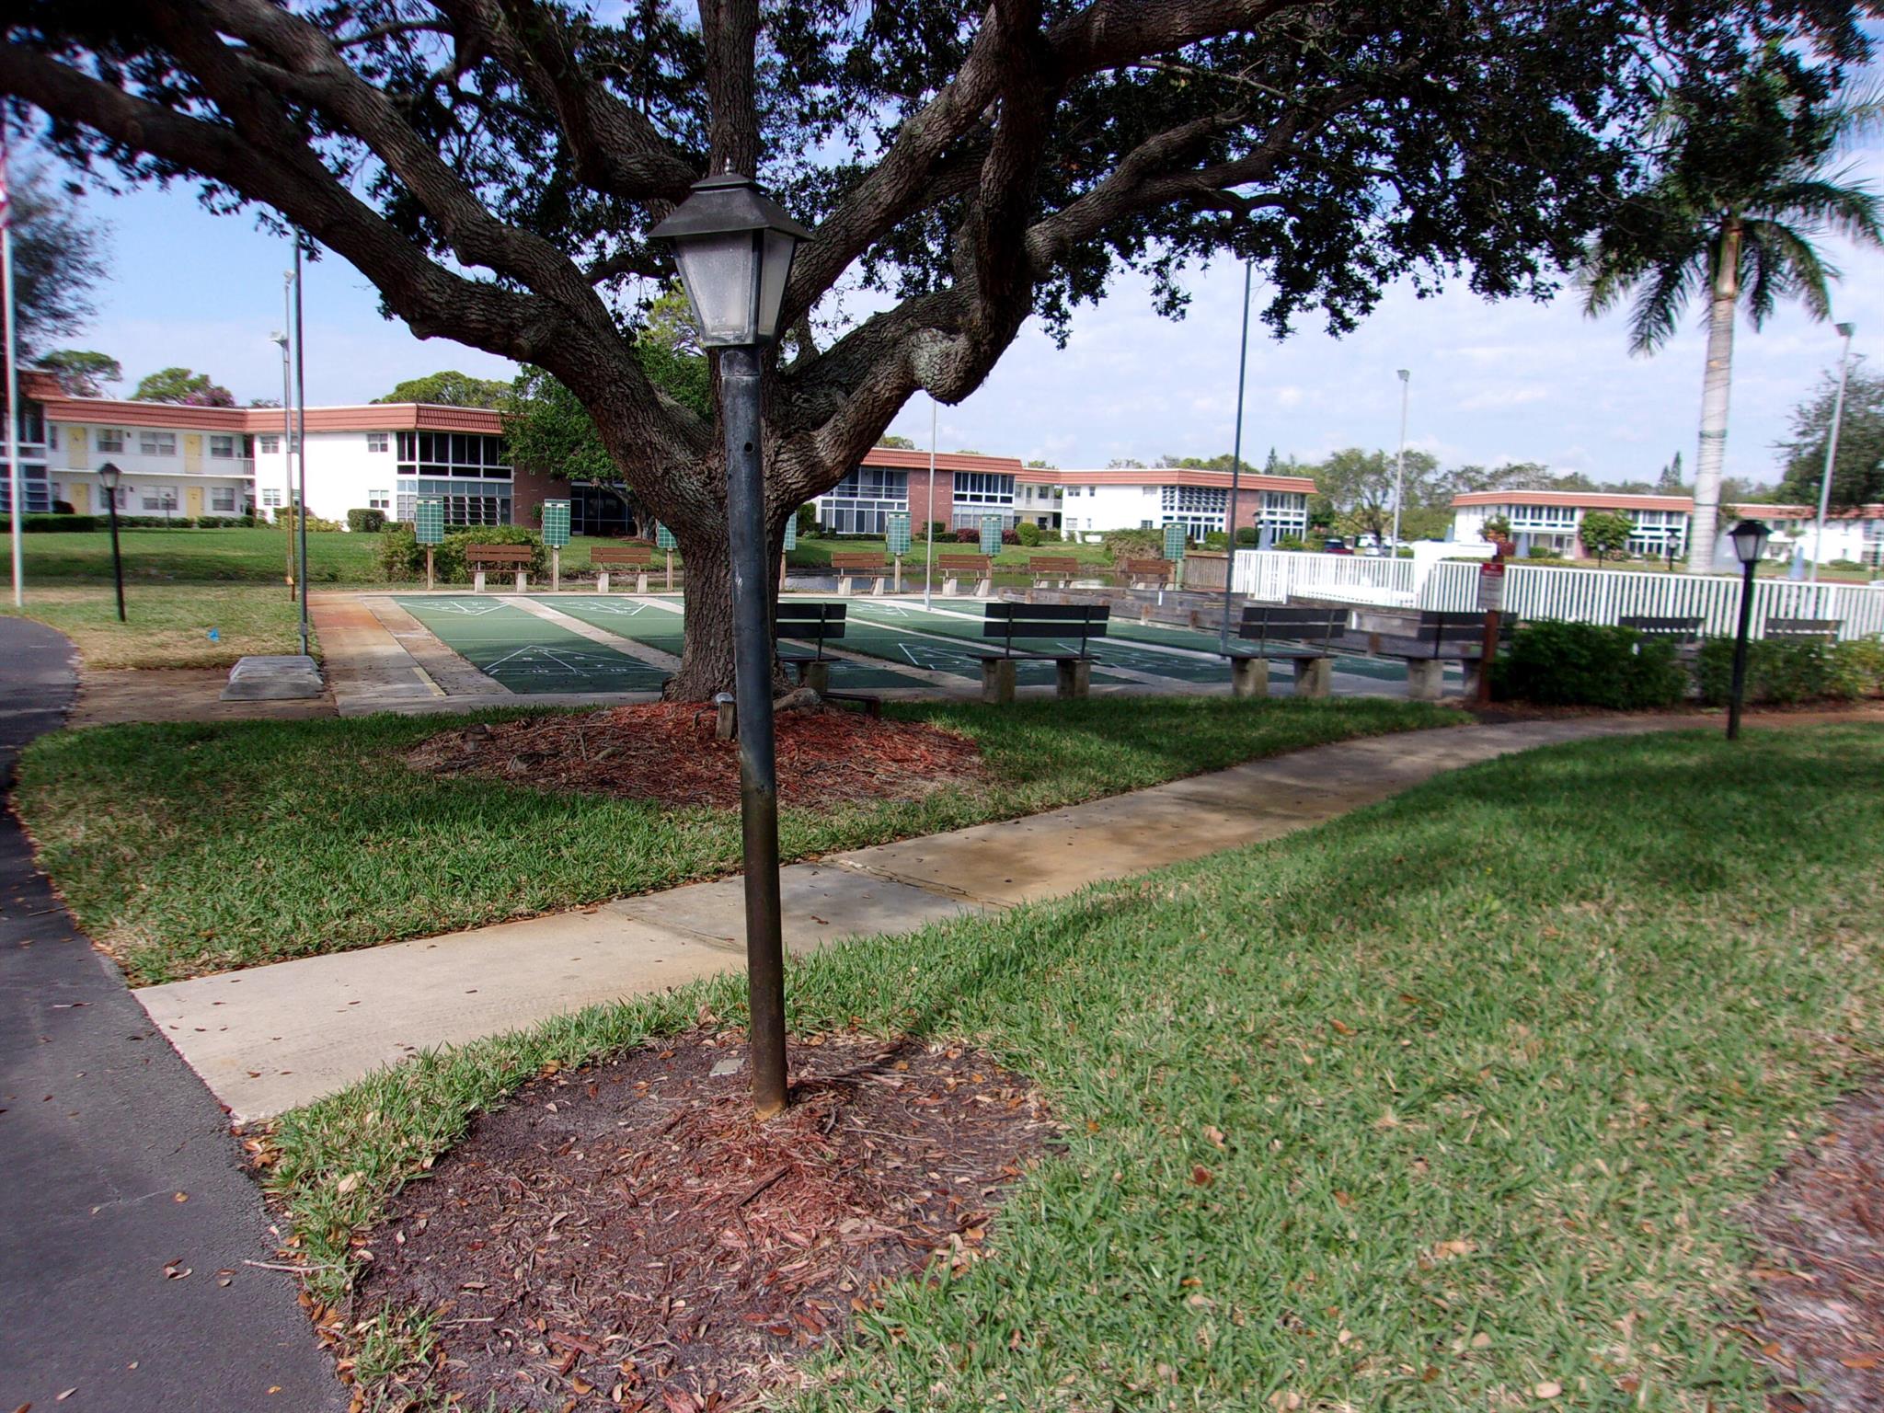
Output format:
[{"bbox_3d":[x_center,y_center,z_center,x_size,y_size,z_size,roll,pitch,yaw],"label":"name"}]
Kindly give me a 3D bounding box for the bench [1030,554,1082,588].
[{"bbox_3d":[2.673,-2.929,33.664,1.250,0.920,0.540,-1,8,-24],"label":"bench"}]

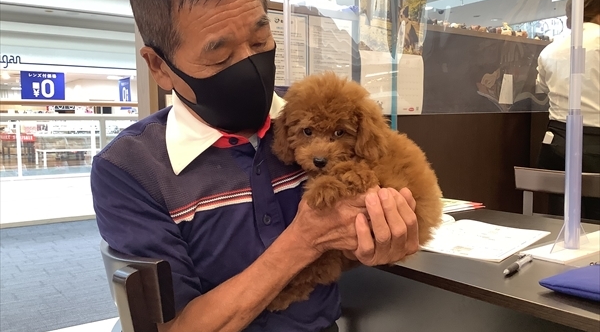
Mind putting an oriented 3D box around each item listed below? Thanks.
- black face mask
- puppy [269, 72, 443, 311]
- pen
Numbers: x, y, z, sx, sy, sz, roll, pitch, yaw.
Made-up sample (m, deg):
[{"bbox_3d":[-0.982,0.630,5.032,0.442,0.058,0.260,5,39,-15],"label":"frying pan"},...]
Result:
[{"bbox_3d":[-0.092,-0.107,0.729,0.138,0.110,0.115,-28,39,-36],"label":"black face mask"},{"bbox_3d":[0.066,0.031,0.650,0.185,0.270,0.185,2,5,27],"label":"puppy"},{"bbox_3d":[0.359,0.161,0.880,0.016,0.014,0.140,3,6,40],"label":"pen"}]

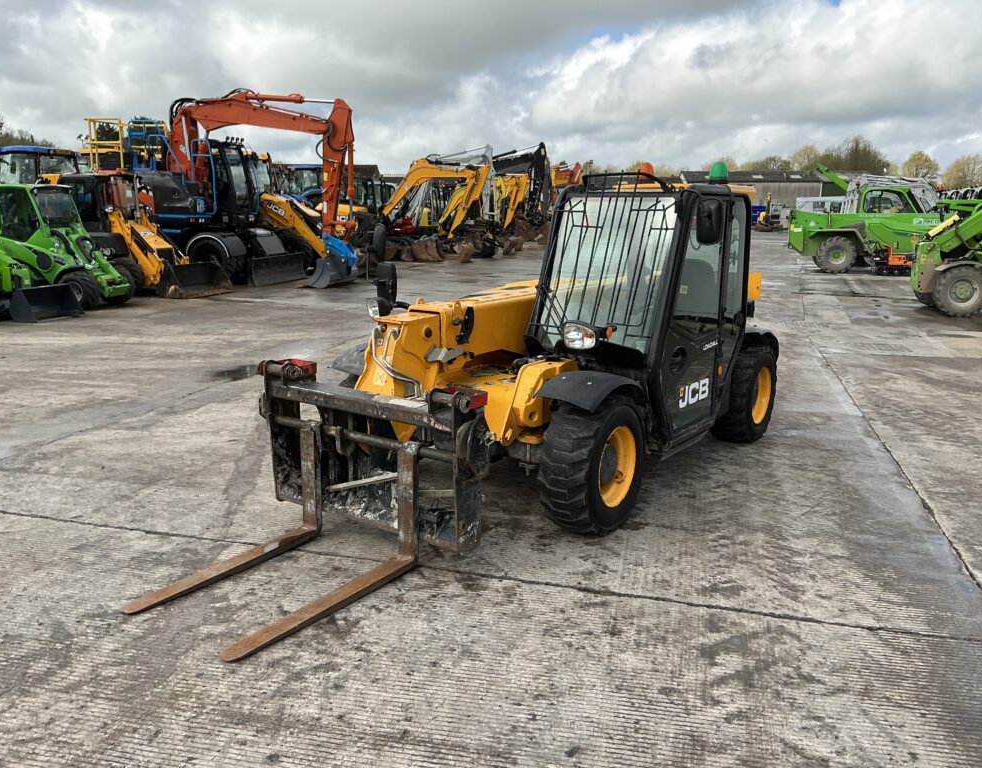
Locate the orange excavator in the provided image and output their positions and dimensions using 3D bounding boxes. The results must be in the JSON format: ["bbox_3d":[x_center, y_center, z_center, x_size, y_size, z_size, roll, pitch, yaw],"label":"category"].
[{"bbox_3d":[-6.066,-4.570,19.230,6.350,4.280,2.550,4,13,17],"label":"orange excavator"}]

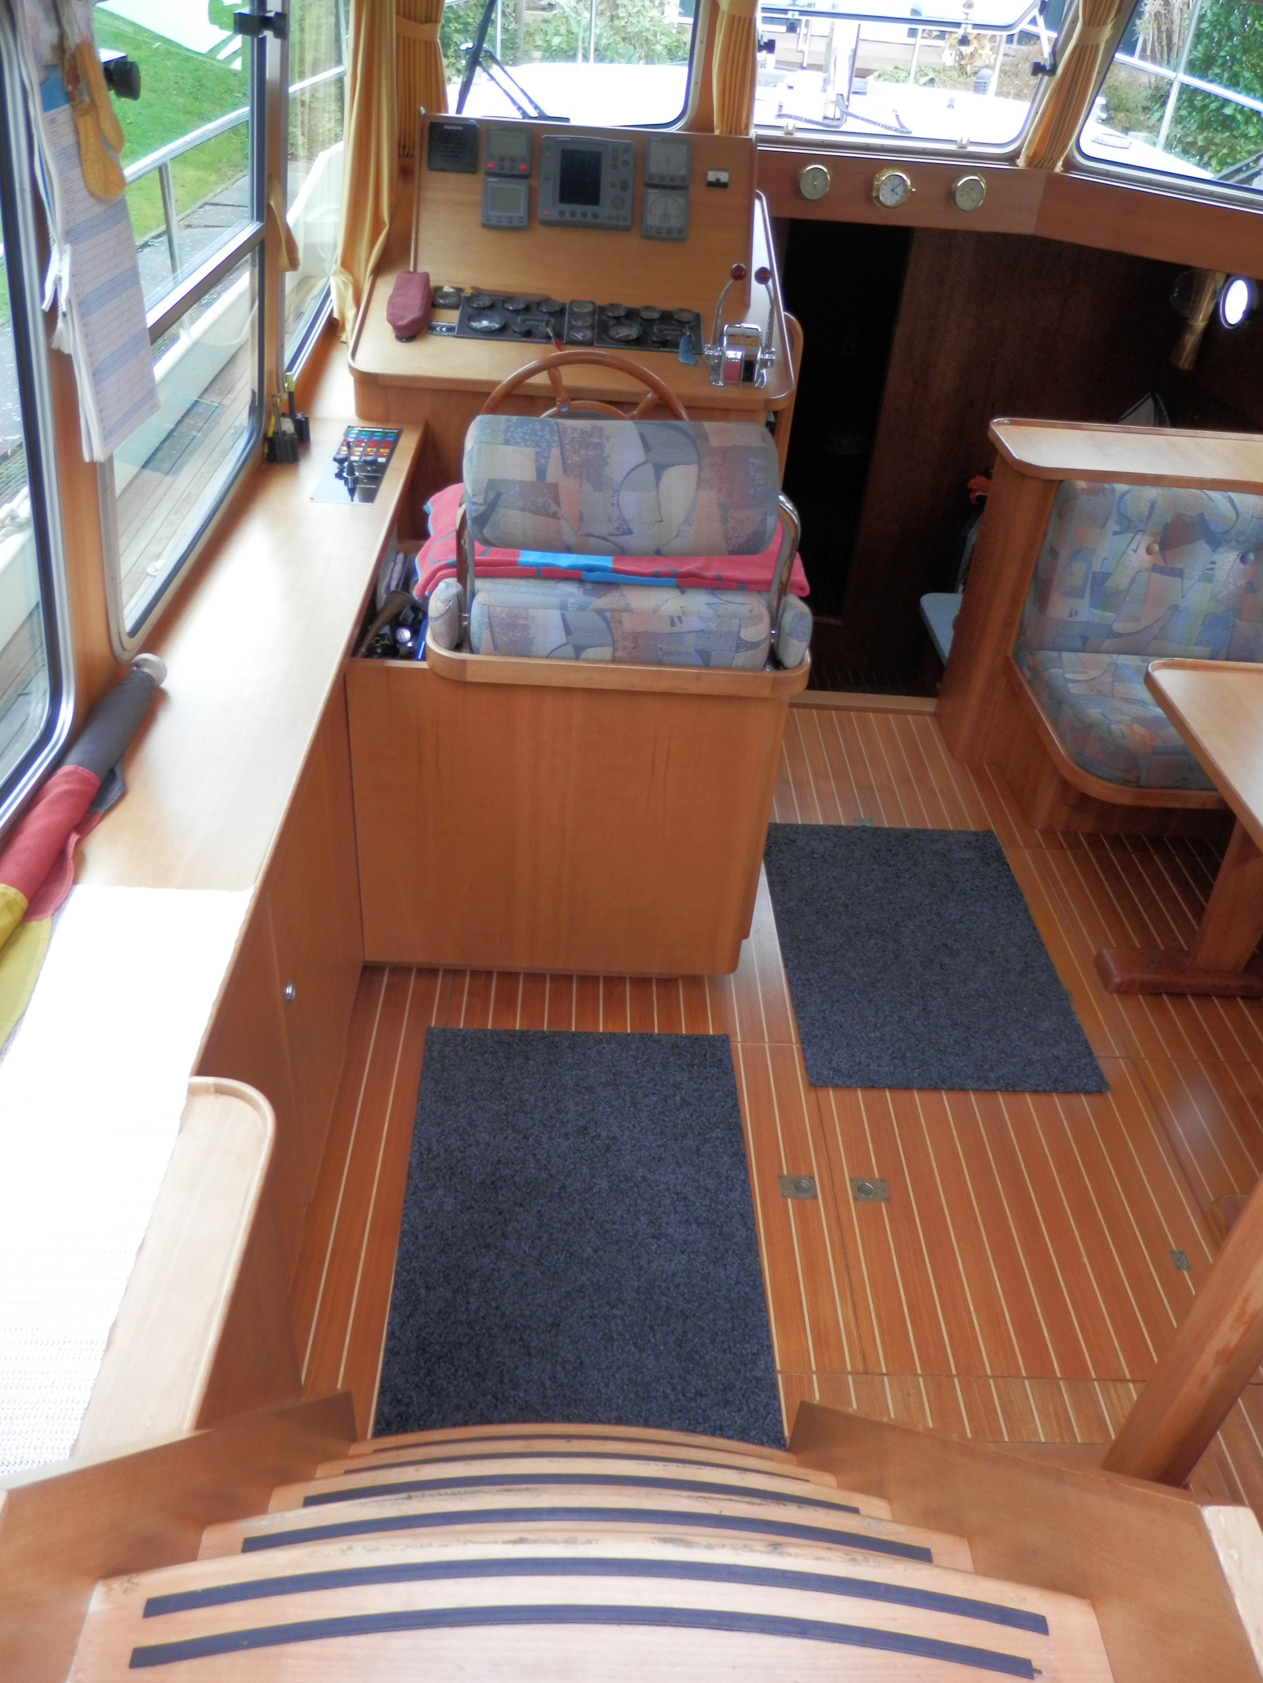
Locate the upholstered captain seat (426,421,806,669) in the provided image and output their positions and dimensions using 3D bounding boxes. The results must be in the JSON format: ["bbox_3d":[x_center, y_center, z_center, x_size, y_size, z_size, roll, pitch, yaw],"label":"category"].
[{"bbox_3d":[-0.011,-0.614,2.165,0.647,0.396,0.524,2,37,-3],"label":"upholstered captain seat"}]

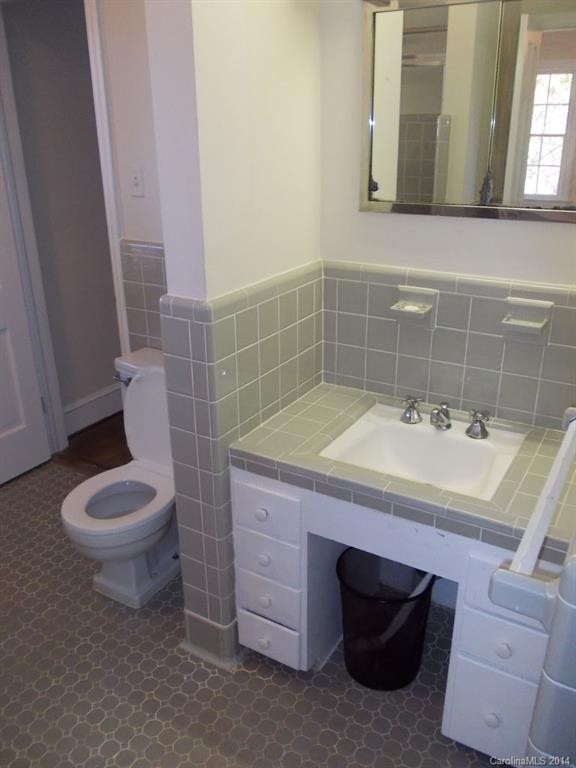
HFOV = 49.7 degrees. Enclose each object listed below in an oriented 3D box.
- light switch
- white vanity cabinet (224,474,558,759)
[{"bbox_3d":[-0.561,-0.750,2.312,0.073,0.114,0.014,13,26,29],"label":"light switch"},{"bbox_3d":[0.374,0.562,1.907,0.920,0.685,0.555,13,26,29],"label":"white vanity cabinet"}]

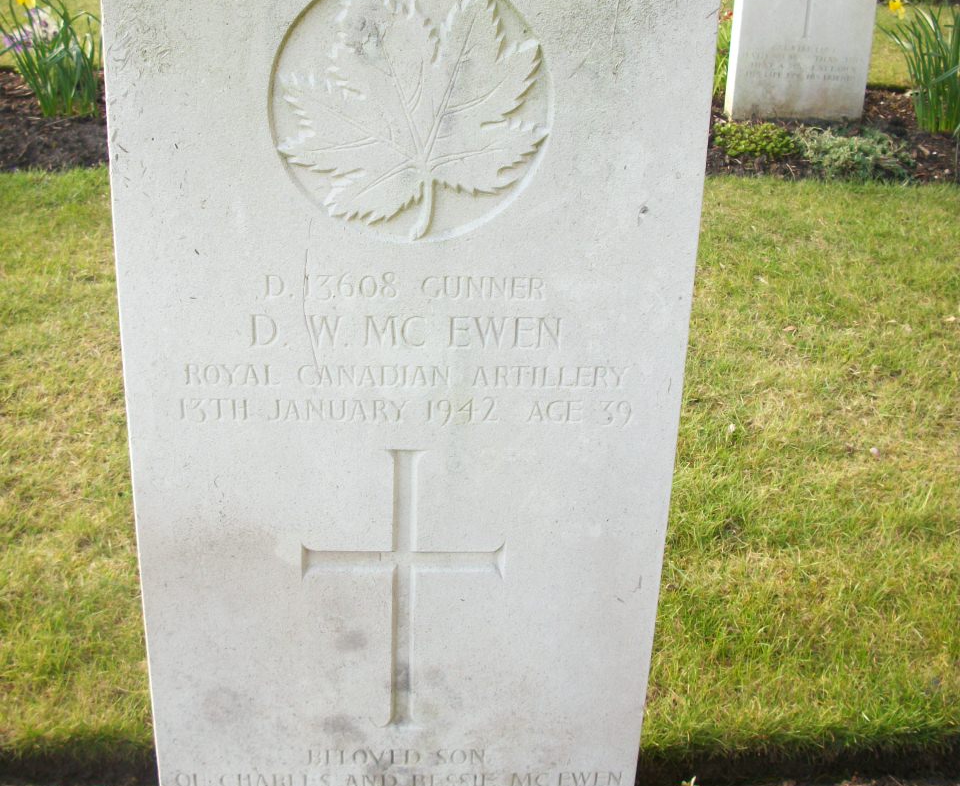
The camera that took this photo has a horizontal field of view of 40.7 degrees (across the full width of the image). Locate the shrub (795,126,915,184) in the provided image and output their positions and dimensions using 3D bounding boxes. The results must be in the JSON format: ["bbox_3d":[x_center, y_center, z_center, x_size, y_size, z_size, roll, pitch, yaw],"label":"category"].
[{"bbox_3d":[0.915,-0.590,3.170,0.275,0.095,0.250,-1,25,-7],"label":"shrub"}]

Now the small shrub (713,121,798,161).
[{"bbox_3d":[0.697,-0.647,3.290,0.215,0.078,0.180,-1,25,-7],"label":"small shrub"}]

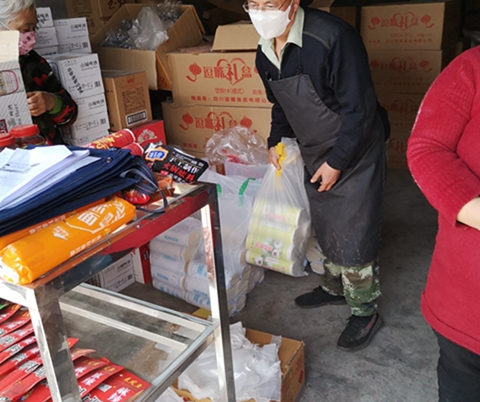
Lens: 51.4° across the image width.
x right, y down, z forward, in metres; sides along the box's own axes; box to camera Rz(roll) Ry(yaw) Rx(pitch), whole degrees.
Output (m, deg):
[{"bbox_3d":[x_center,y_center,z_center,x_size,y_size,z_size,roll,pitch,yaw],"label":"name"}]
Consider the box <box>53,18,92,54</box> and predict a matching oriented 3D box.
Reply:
[{"bbox_3d":[-0.970,-0.870,2.639,0.260,0.175,0.205,10,25,32],"label":"box"}]

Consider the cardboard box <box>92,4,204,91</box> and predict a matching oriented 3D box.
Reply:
[{"bbox_3d":[-0.721,-1.163,3.696,0.545,0.299,0.669,10,45,14],"label":"cardboard box"}]

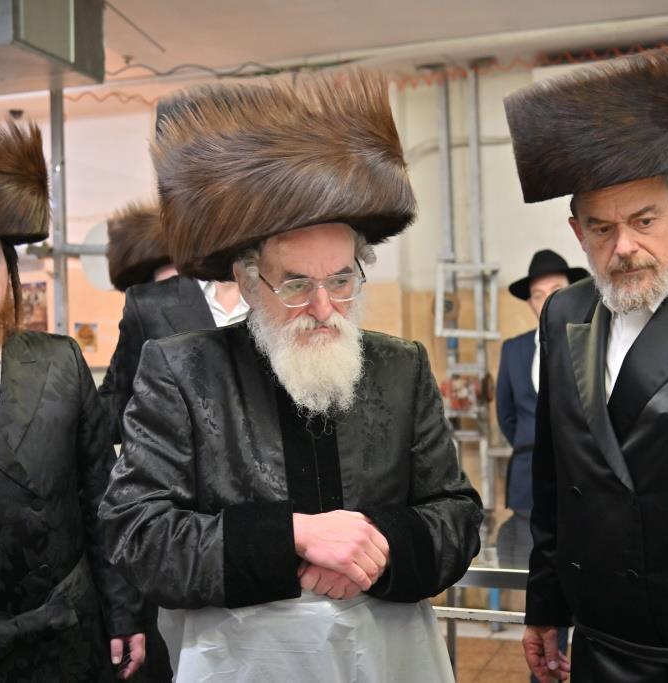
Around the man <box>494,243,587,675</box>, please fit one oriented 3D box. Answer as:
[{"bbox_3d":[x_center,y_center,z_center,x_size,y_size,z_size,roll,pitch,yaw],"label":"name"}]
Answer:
[{"bbox_3d":[0.873,0.521,4.300,0.490,1.770,0.340,-2,0,16],"label":"man"}]

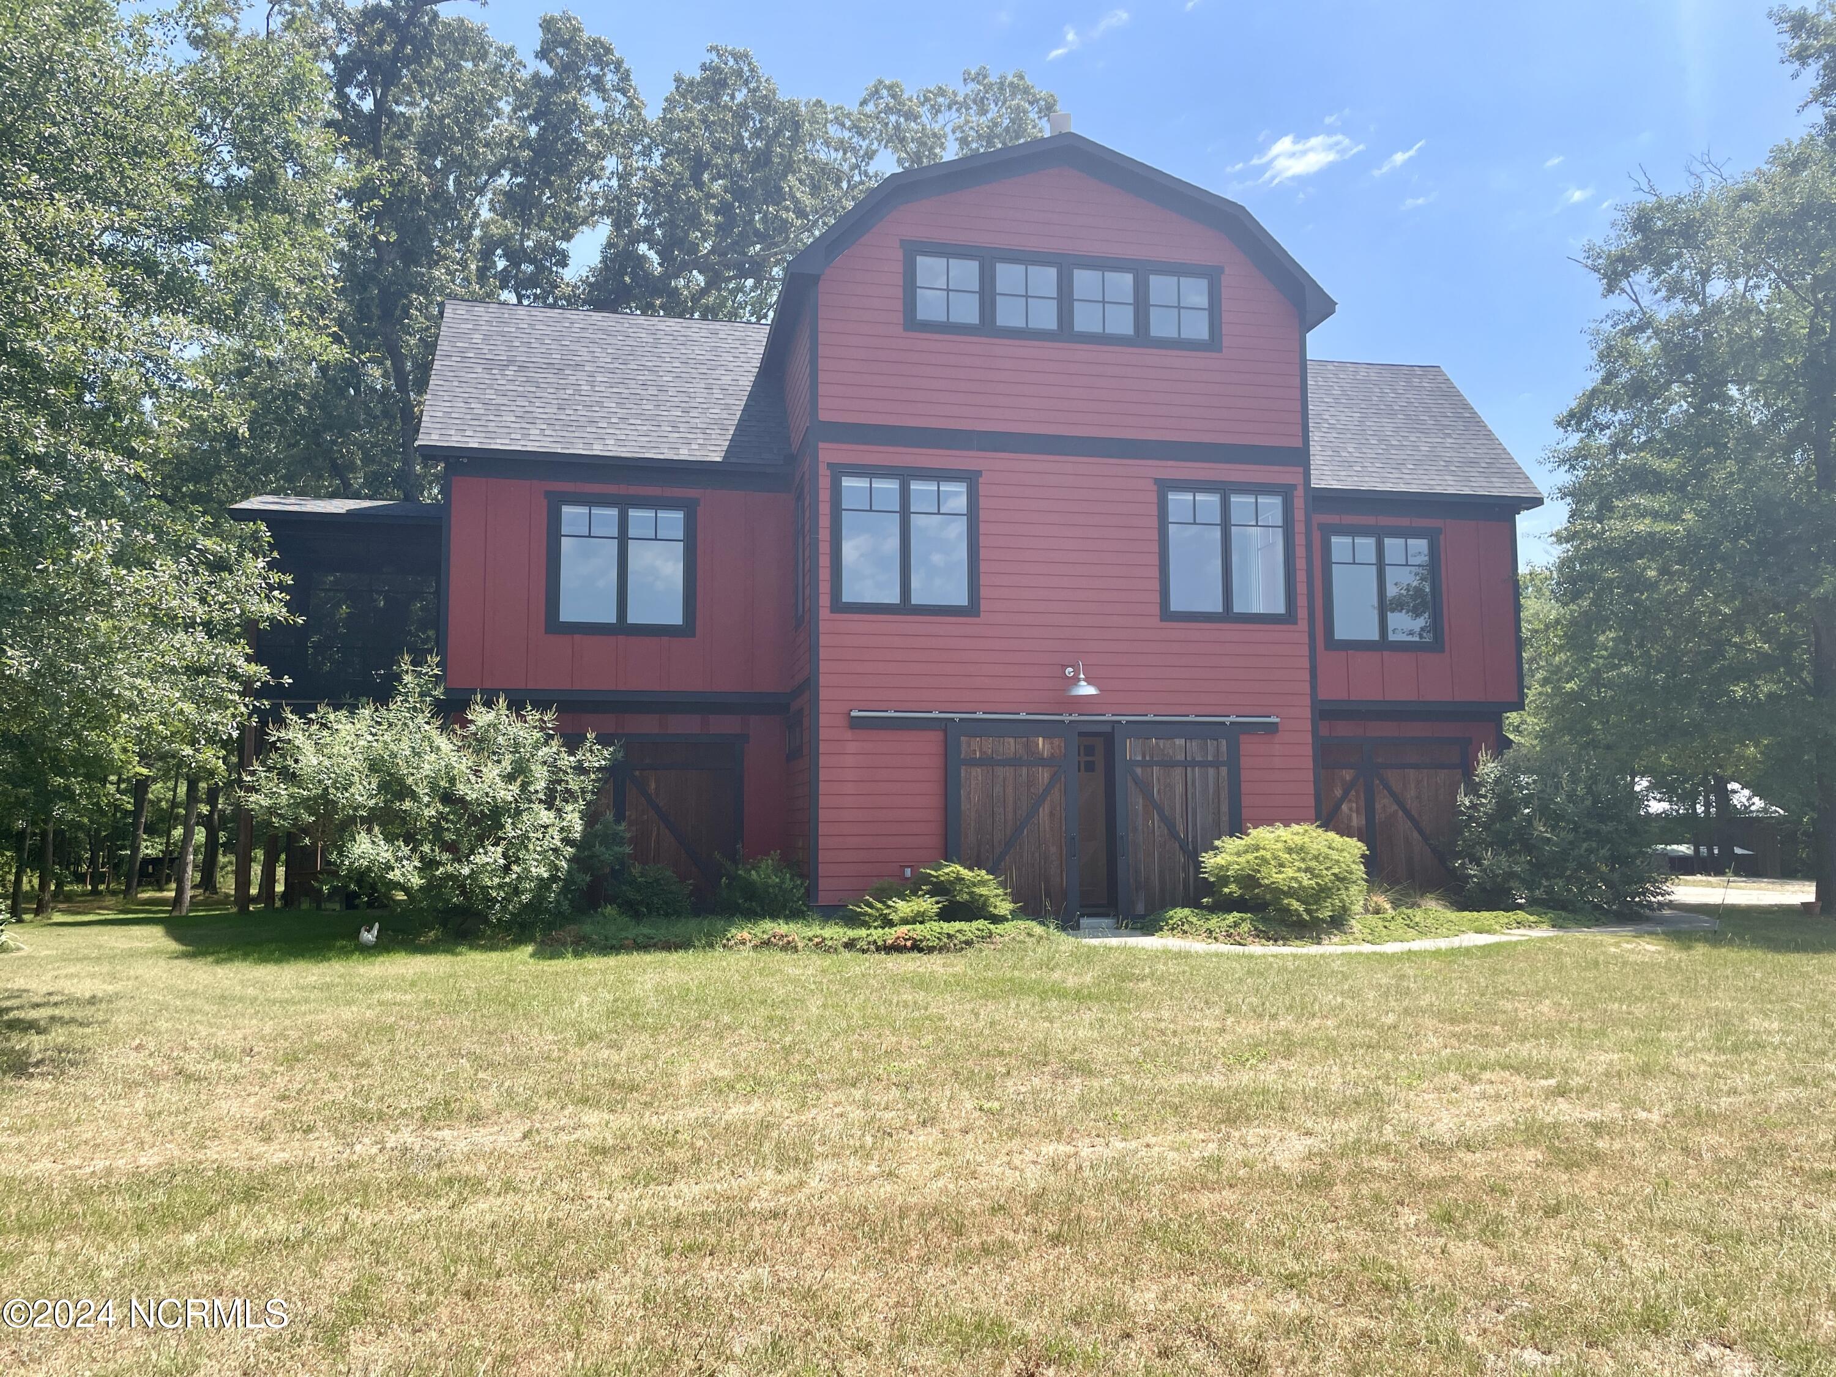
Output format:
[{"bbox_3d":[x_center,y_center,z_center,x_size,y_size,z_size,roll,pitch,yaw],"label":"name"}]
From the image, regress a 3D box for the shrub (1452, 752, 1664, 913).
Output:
[{"bbox_3d":[9.988,2.225,21.392,3.100,2.600,2.900,1,-5,-12],"label":"shrub"}]

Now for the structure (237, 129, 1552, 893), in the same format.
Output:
[{"bbox_3d":[-0.188,-1.817,23.256,20.250,11.050,10.000,1,-5,-12],"label":"structure"}]

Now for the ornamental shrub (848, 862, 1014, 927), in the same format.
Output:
[{"bbox_3d":[0.177,2.627,17.282,2.150,0.930,1.600,1,-5,-12],"label":"ornamental shrub"}]

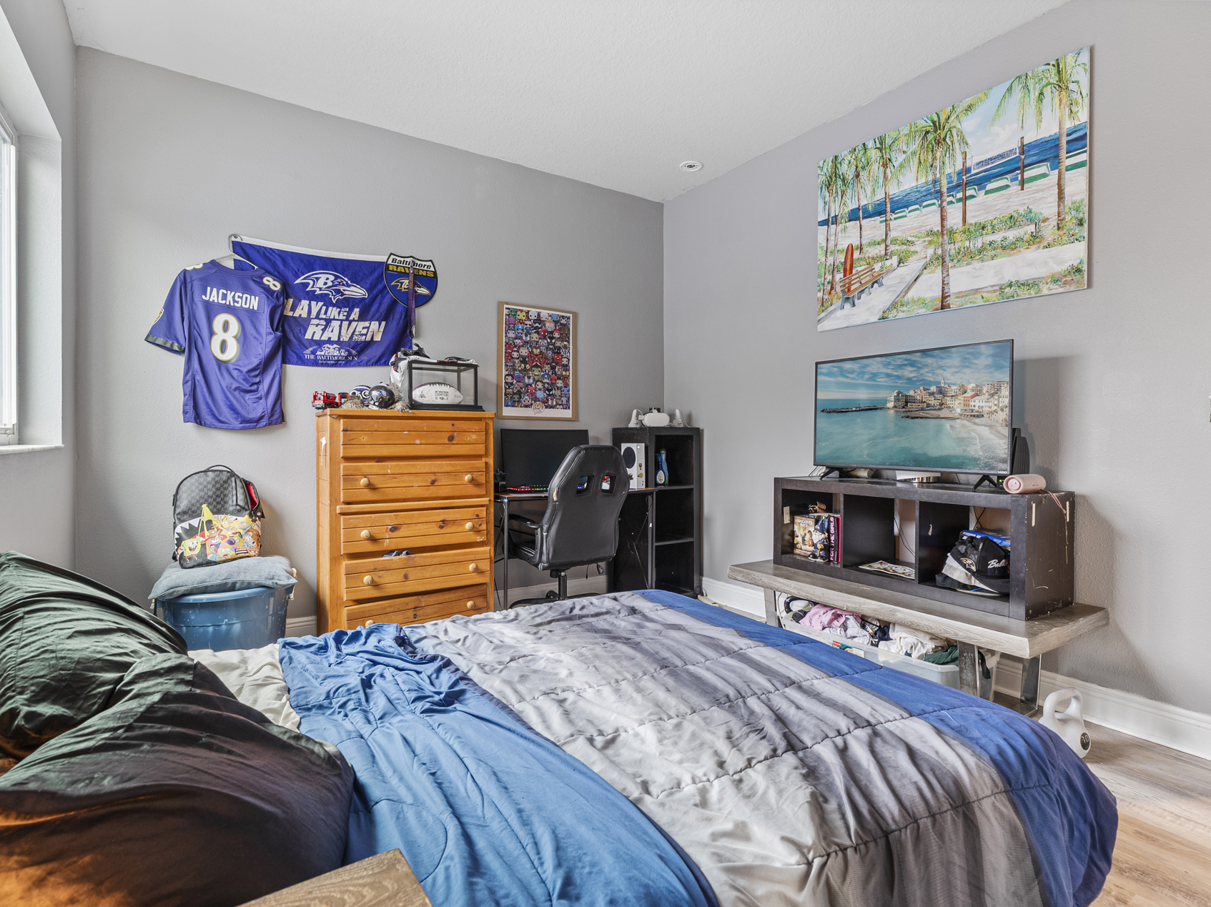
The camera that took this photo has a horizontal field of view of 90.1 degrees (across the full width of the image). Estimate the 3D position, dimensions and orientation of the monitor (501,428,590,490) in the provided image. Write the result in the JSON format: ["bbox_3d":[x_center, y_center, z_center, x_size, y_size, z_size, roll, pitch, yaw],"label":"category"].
[{"bbox_3d":[-0.348,0.037,3.706,0.608,0.368,0.140,-1,2,-34],"label":"monitor"}]

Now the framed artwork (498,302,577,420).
[{"bbox_3d":[-0.416,-0.556,3.754,0.553,0.698,0.020,0,1,-33],"label":"framed artwork"}]

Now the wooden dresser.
[{"bbox_3d":[-1.027,0.388,3.158,0.810,1.194,0.409,-1,2,-34],"label":"wooden dresser"}]

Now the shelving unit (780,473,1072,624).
[{"bbox_3d":[1.311,0.348,2.651,0.391,0.432,1.114,-1,2,-33],"label":"shelving unit"}]

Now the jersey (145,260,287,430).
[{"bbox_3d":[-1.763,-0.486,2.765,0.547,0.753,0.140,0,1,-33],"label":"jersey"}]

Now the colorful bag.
[{"bbox_3d":[-1.734,0.264,2.722,0.339,0.440,0.220,-1,2,-34],"label":"colorful bag"}]

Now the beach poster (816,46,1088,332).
[{"bbox_3d":[1.470,-1.075,2.728,0.040,0.891,1.168,0,1,-33],"label":"beach poster"}]

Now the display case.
[{"bbox_3d":[-0.890,-0.336,3.205,0.418,0.250,0.290,-1,2,-34],"label":"display case"}]

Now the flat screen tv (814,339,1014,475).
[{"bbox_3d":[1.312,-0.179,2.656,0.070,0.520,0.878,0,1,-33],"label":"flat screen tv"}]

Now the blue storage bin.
[{"bbox_3d":[-1.692,0.792,2.717,0.535,0.410,0.420,-1,2,-34],"label":"blue storage bin"}]

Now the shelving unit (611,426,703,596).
[{"bbox_3d":[0.337,0.387,4.029,0.420,1.120,0.400,0,1,-33],"label":"shelving unit"}]

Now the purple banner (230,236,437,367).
[{"bbox_3d":[-1.375,-0.767,3.151,0.980,0.632,0.035,-1,2,-34],"label":"purple banner"}]

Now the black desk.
[{"bbox_3d":[-0.249,0.590,3.578,1.000,0.740,0.480,0,1,-33],"label":"black desk"}]

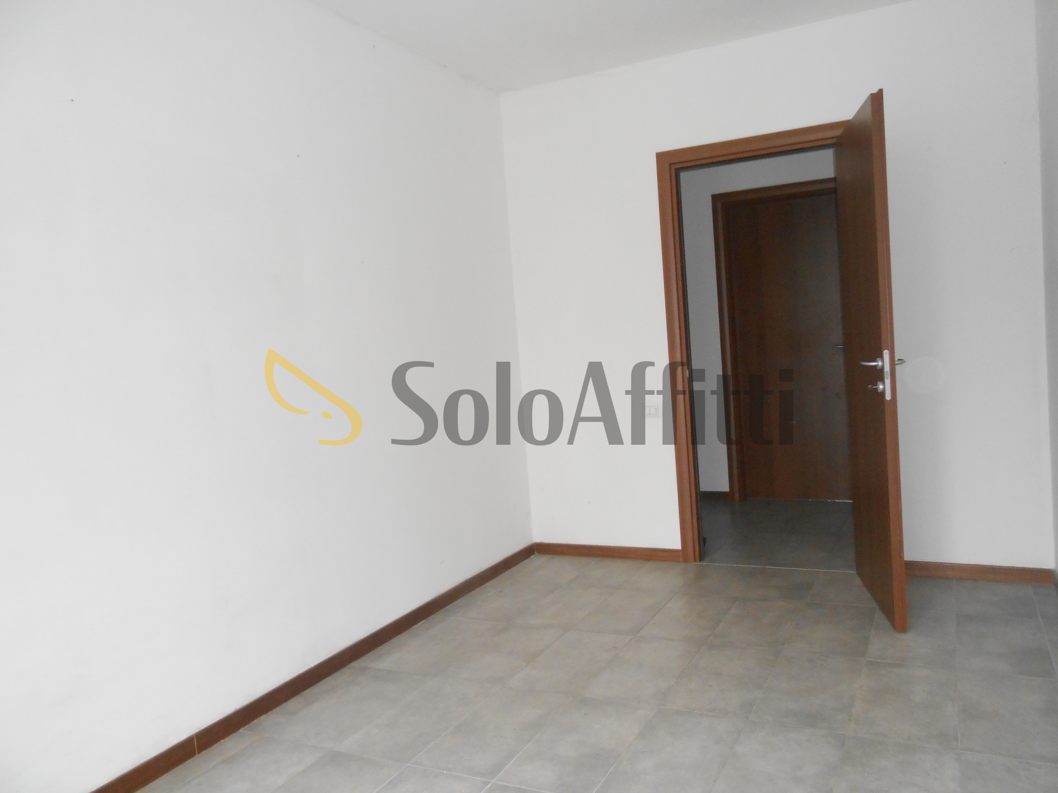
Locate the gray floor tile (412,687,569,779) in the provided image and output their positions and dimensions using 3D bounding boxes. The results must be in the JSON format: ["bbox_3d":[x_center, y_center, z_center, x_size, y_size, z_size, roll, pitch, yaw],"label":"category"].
[{"bbox_3d":[-0.098,1.091,2.609,0.299,0.010,0.598,-3,4,27],"label":"gray floor tile"}]

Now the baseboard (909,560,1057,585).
[{"bbox_3d":[2.013,0.815,3.686,0.707,0.074,0.013,-3,4,28],"label":"baseboard"}]

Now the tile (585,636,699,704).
[{"bbox_3d":[0.447,1.043,3.042,0.300,0.010,0.601,-3,4,27],"label":"tile"}]

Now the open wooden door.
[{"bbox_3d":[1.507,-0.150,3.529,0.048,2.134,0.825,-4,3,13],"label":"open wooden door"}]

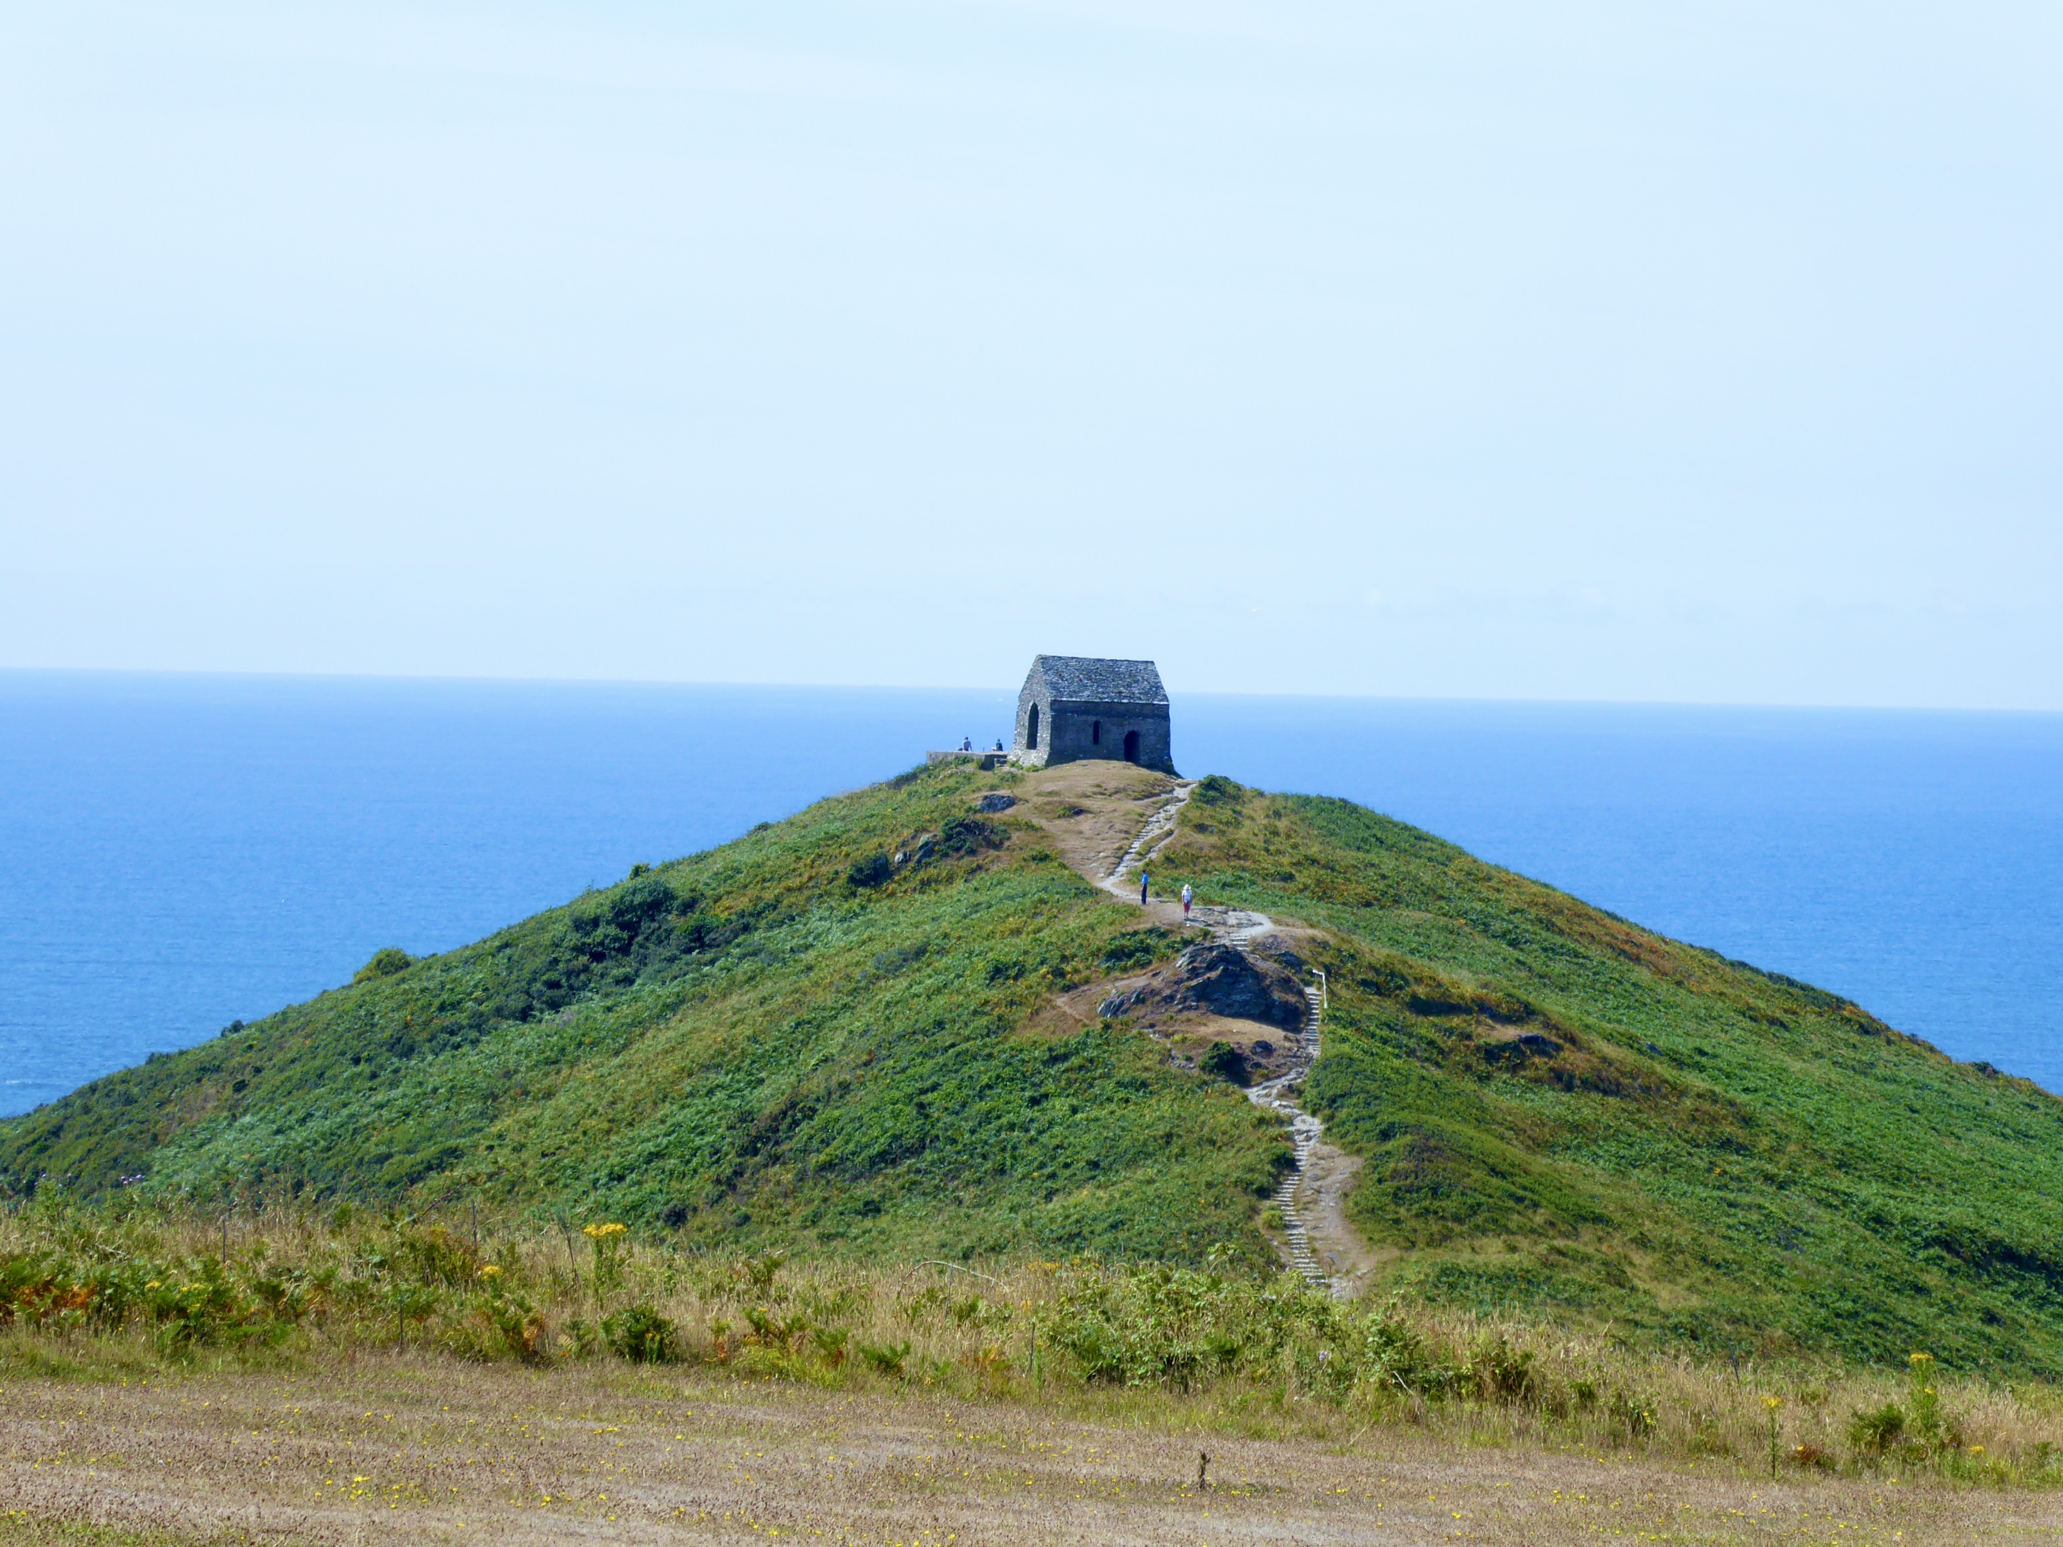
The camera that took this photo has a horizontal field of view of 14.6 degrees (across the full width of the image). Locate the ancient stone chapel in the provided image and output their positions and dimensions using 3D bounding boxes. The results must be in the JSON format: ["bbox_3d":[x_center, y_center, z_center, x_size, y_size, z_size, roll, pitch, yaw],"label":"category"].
[{"bbox_3d":[3.378,-3.159,438.000,7.600,6.300,4.800,1,1,-25],"label":"ancient stone chapel"}]

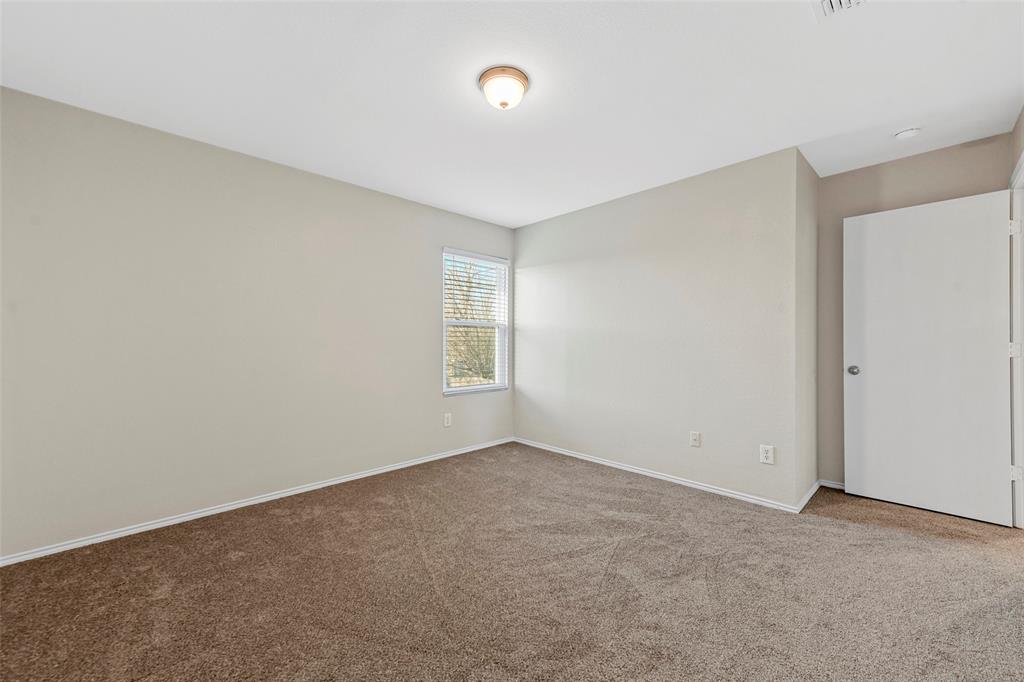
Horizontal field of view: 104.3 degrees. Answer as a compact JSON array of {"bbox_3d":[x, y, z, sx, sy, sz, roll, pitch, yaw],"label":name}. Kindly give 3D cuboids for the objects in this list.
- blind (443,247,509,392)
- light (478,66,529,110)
[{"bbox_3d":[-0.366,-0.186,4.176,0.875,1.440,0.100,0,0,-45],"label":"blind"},{"bbox_3d":[-0.040,-1.221,1.986,0.247,0.128,0.247,0,0,0],"label":"light"}]

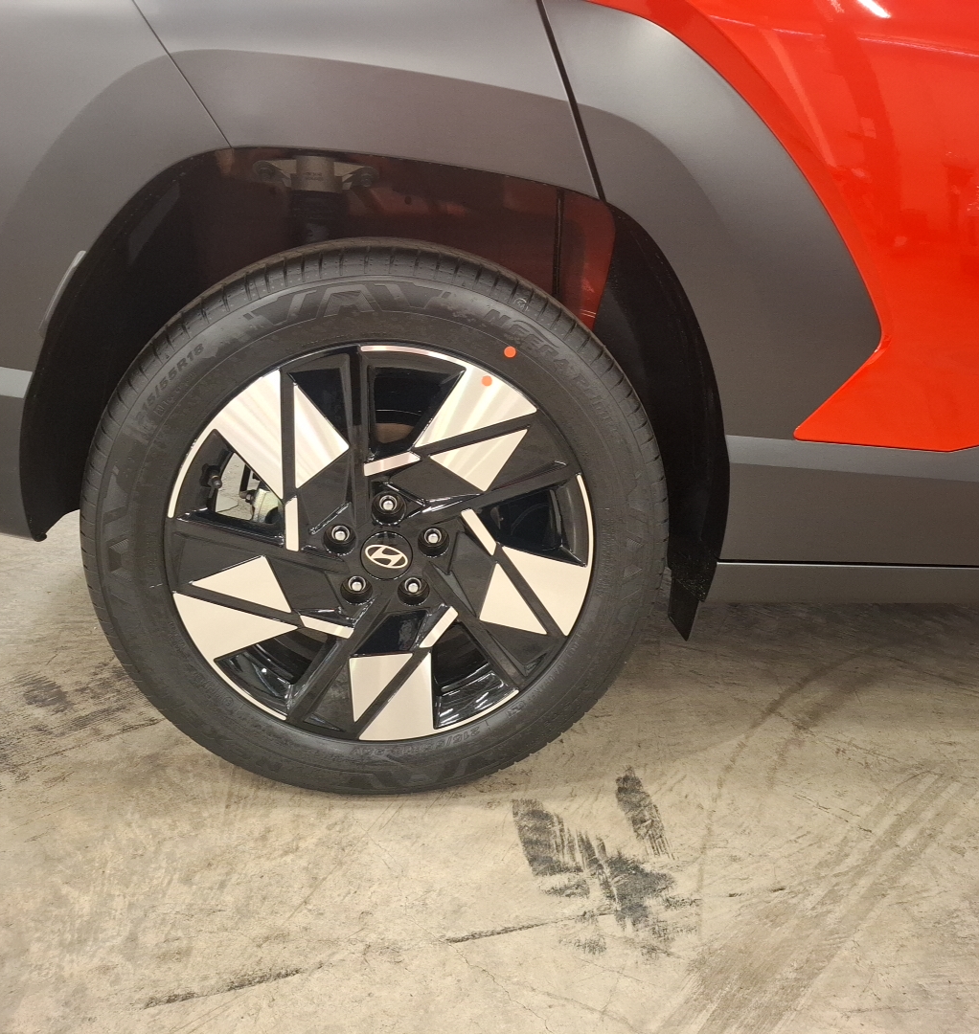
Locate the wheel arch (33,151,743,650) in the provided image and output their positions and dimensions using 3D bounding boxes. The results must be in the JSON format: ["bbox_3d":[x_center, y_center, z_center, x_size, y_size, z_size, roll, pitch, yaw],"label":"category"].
[{"bbox_3d":[-0.114,-0.129,1.086,0.790,0.550,0.250,0,20,-7],"label":"wheel arch"}]

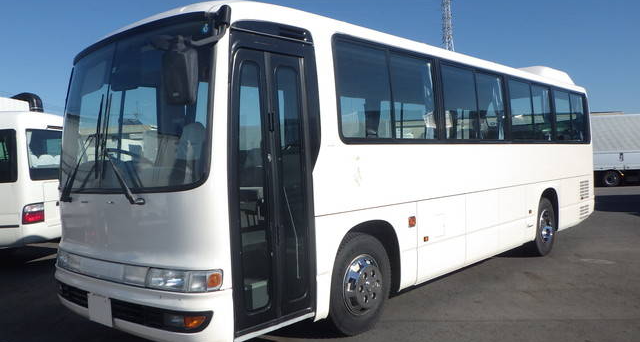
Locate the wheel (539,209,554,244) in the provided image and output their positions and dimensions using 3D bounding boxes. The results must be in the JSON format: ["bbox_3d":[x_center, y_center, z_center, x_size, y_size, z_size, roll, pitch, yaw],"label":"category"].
[{"bbox_3d":[3.371,0.834,7.779,0.140,0.520,0.520,0,2,42],"label":"wheel"}]

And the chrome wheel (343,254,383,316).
[{"bbox_3d":[0.392,0.999,4.508,0.130,0.520,0.520,0,2,42],"label":"chrome wheel"}]

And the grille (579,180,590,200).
[{"bbox_3d":[4.659,0.330,9.125,0.040,0.324,0.582,0,2,42],"label":"grille"}]

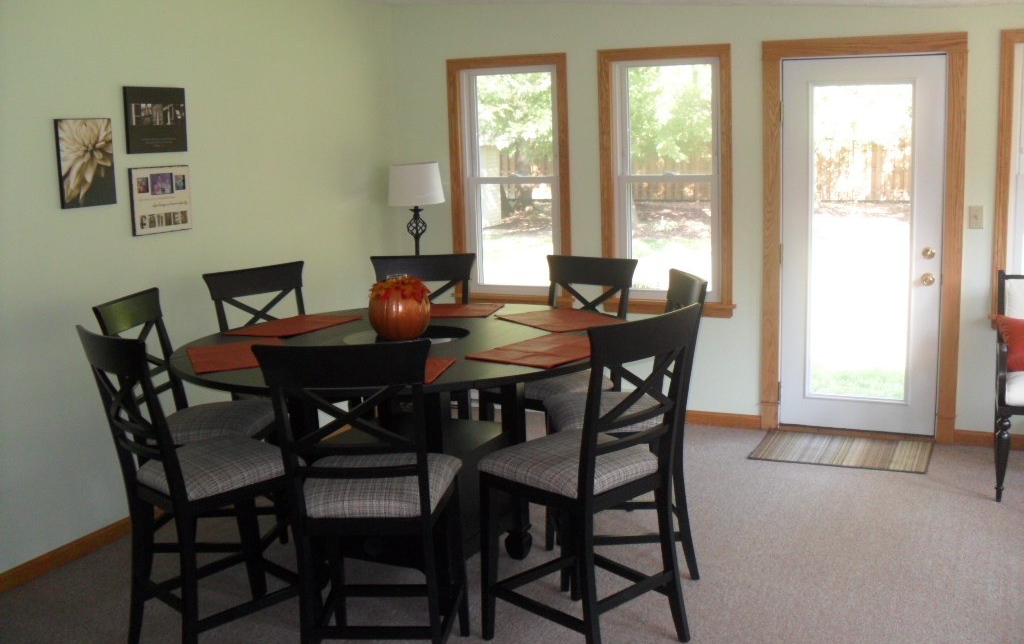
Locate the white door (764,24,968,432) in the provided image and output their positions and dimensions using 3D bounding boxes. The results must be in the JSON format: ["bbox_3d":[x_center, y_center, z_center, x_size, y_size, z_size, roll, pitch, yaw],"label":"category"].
[{"bbox_3d":[1.873,-0.434,5.566,1.040,2.130,0.100,3,10,25],"label":"white door"}]

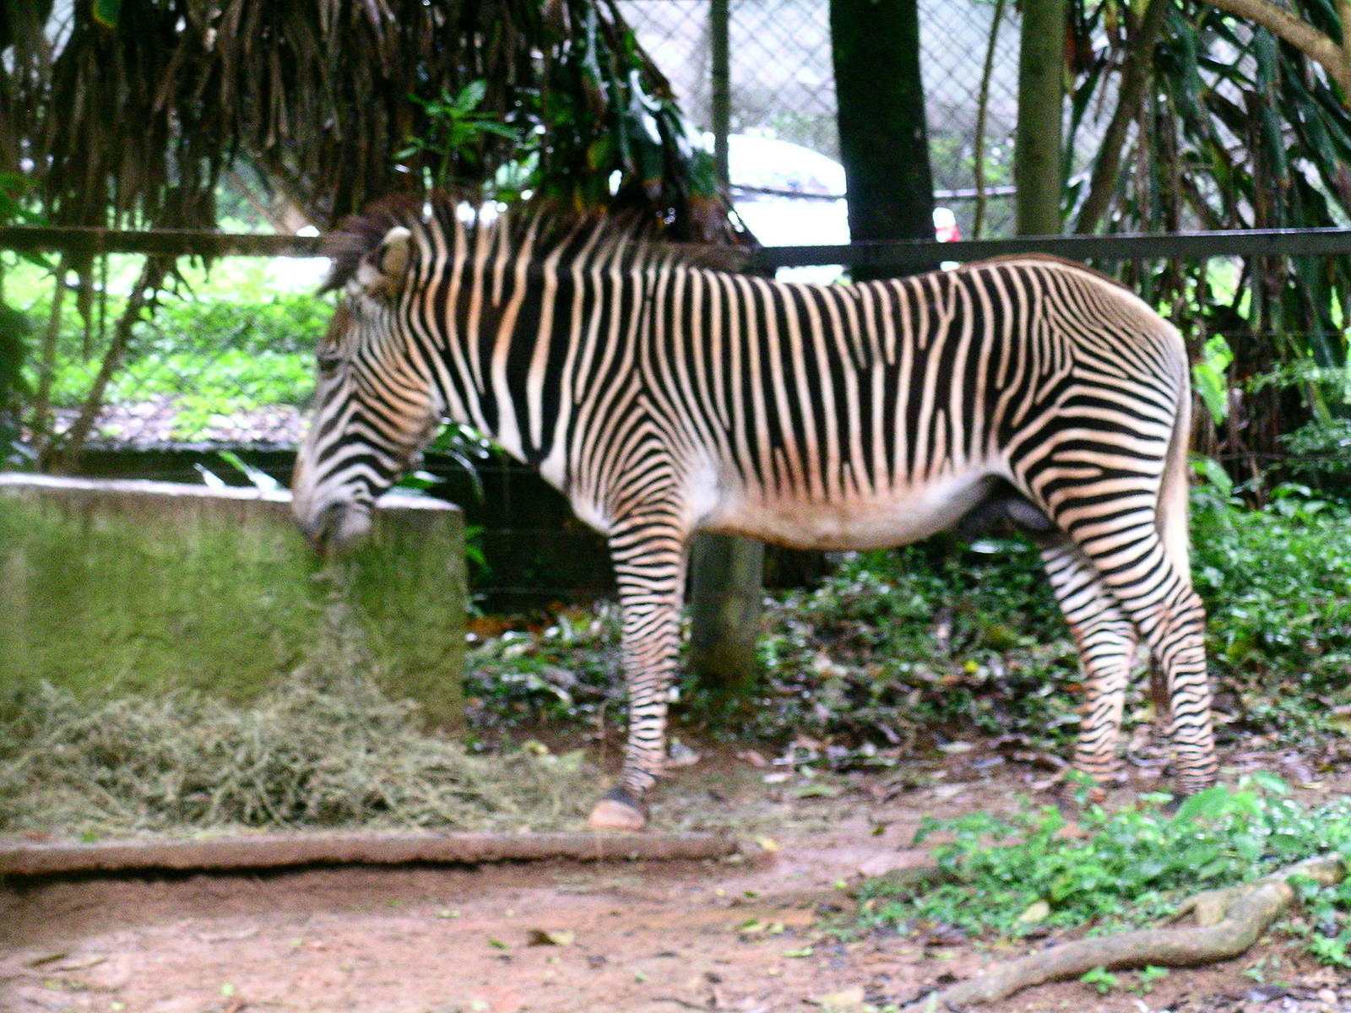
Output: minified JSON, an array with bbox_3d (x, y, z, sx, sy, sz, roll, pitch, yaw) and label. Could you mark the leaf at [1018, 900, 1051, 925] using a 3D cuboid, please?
[{"bbox_3d":[0.773,0.874,9.750,0.070,0.036,0.070,0,5,0],"label":"leaf"}]

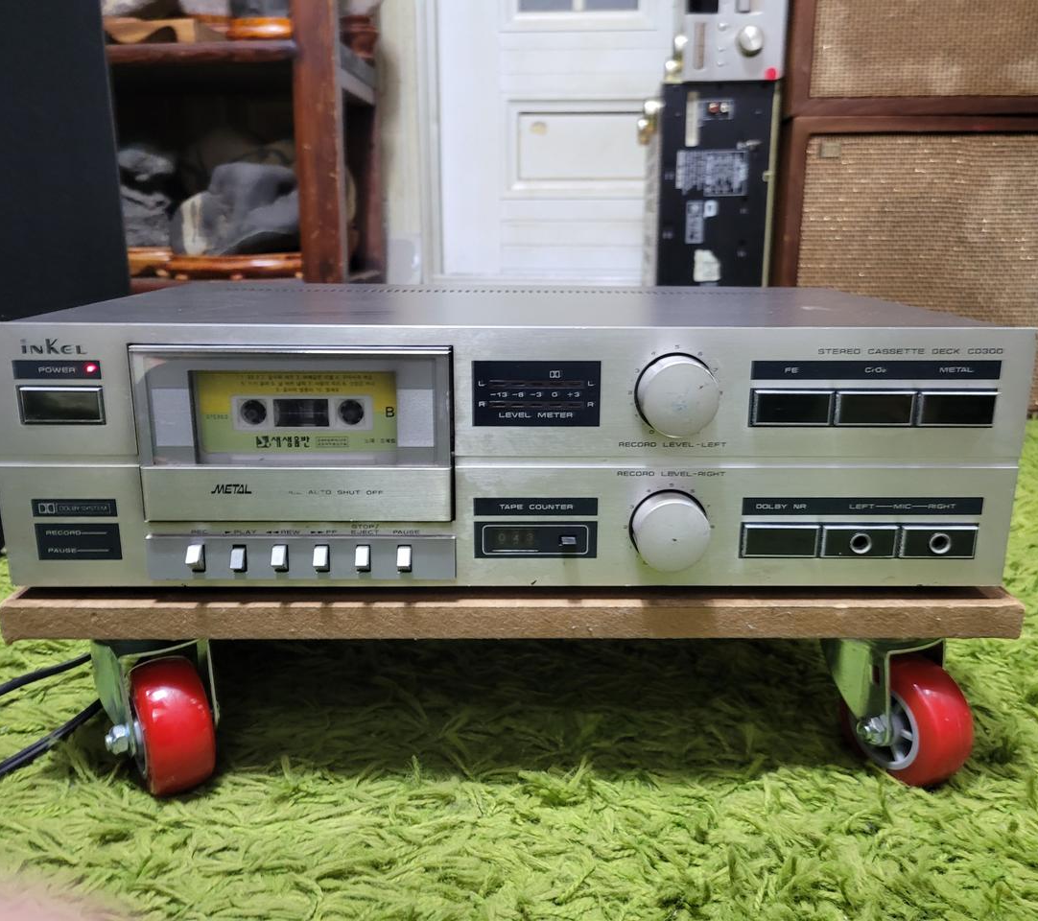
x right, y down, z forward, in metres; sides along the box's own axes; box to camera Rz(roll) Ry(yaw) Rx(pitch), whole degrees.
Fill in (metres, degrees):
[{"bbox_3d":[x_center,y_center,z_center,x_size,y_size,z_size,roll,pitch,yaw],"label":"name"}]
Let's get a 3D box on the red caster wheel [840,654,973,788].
[{"bbox_3d":[0.189,0.126,0.452,0.029,0.064,0.064,-6,15,-25],"label":"red caster wheel"}]

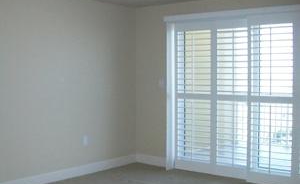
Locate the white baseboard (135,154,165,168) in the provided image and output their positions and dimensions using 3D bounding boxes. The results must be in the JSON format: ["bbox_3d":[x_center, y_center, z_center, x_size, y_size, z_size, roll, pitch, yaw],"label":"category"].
[{"bbox_3d":[0.003,1.054,6.359,0.600,0.132,0.018,3,5,41],"label":"white baseboard"}]

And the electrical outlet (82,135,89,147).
[{"bbox_3d":[-0.888,0.671,5.747,0.010,0.118,0.075,3,5,41],"label":"electrical outlet"}]

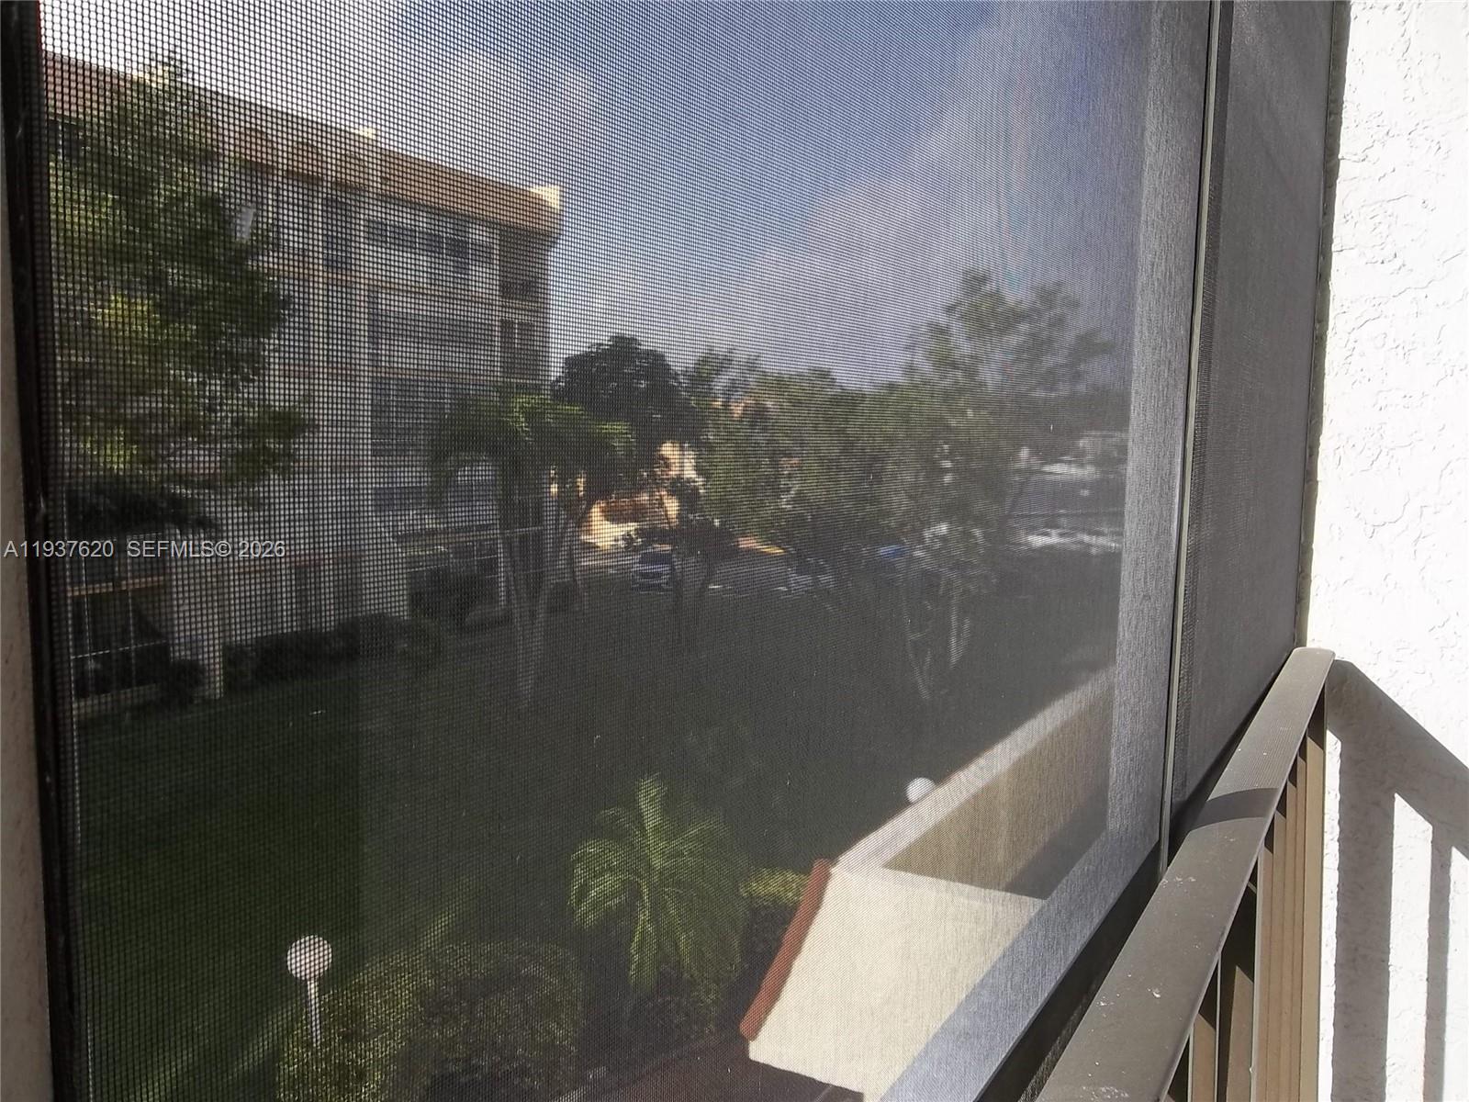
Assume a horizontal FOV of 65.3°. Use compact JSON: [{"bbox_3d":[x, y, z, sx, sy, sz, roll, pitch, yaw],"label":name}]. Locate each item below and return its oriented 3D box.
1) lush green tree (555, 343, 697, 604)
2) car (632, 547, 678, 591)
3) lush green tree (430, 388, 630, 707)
[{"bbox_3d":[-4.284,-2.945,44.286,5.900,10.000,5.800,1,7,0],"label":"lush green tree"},{"bbox_3d":[-3.303,0.559,49.851,1.870,1.660,4.600,1,7,2],"label":"car"},{"bbox_3d":[-4.949,-0.025,27.602,4.750,7.600,4.500,1,7,0],"label":"lush green tree"}]

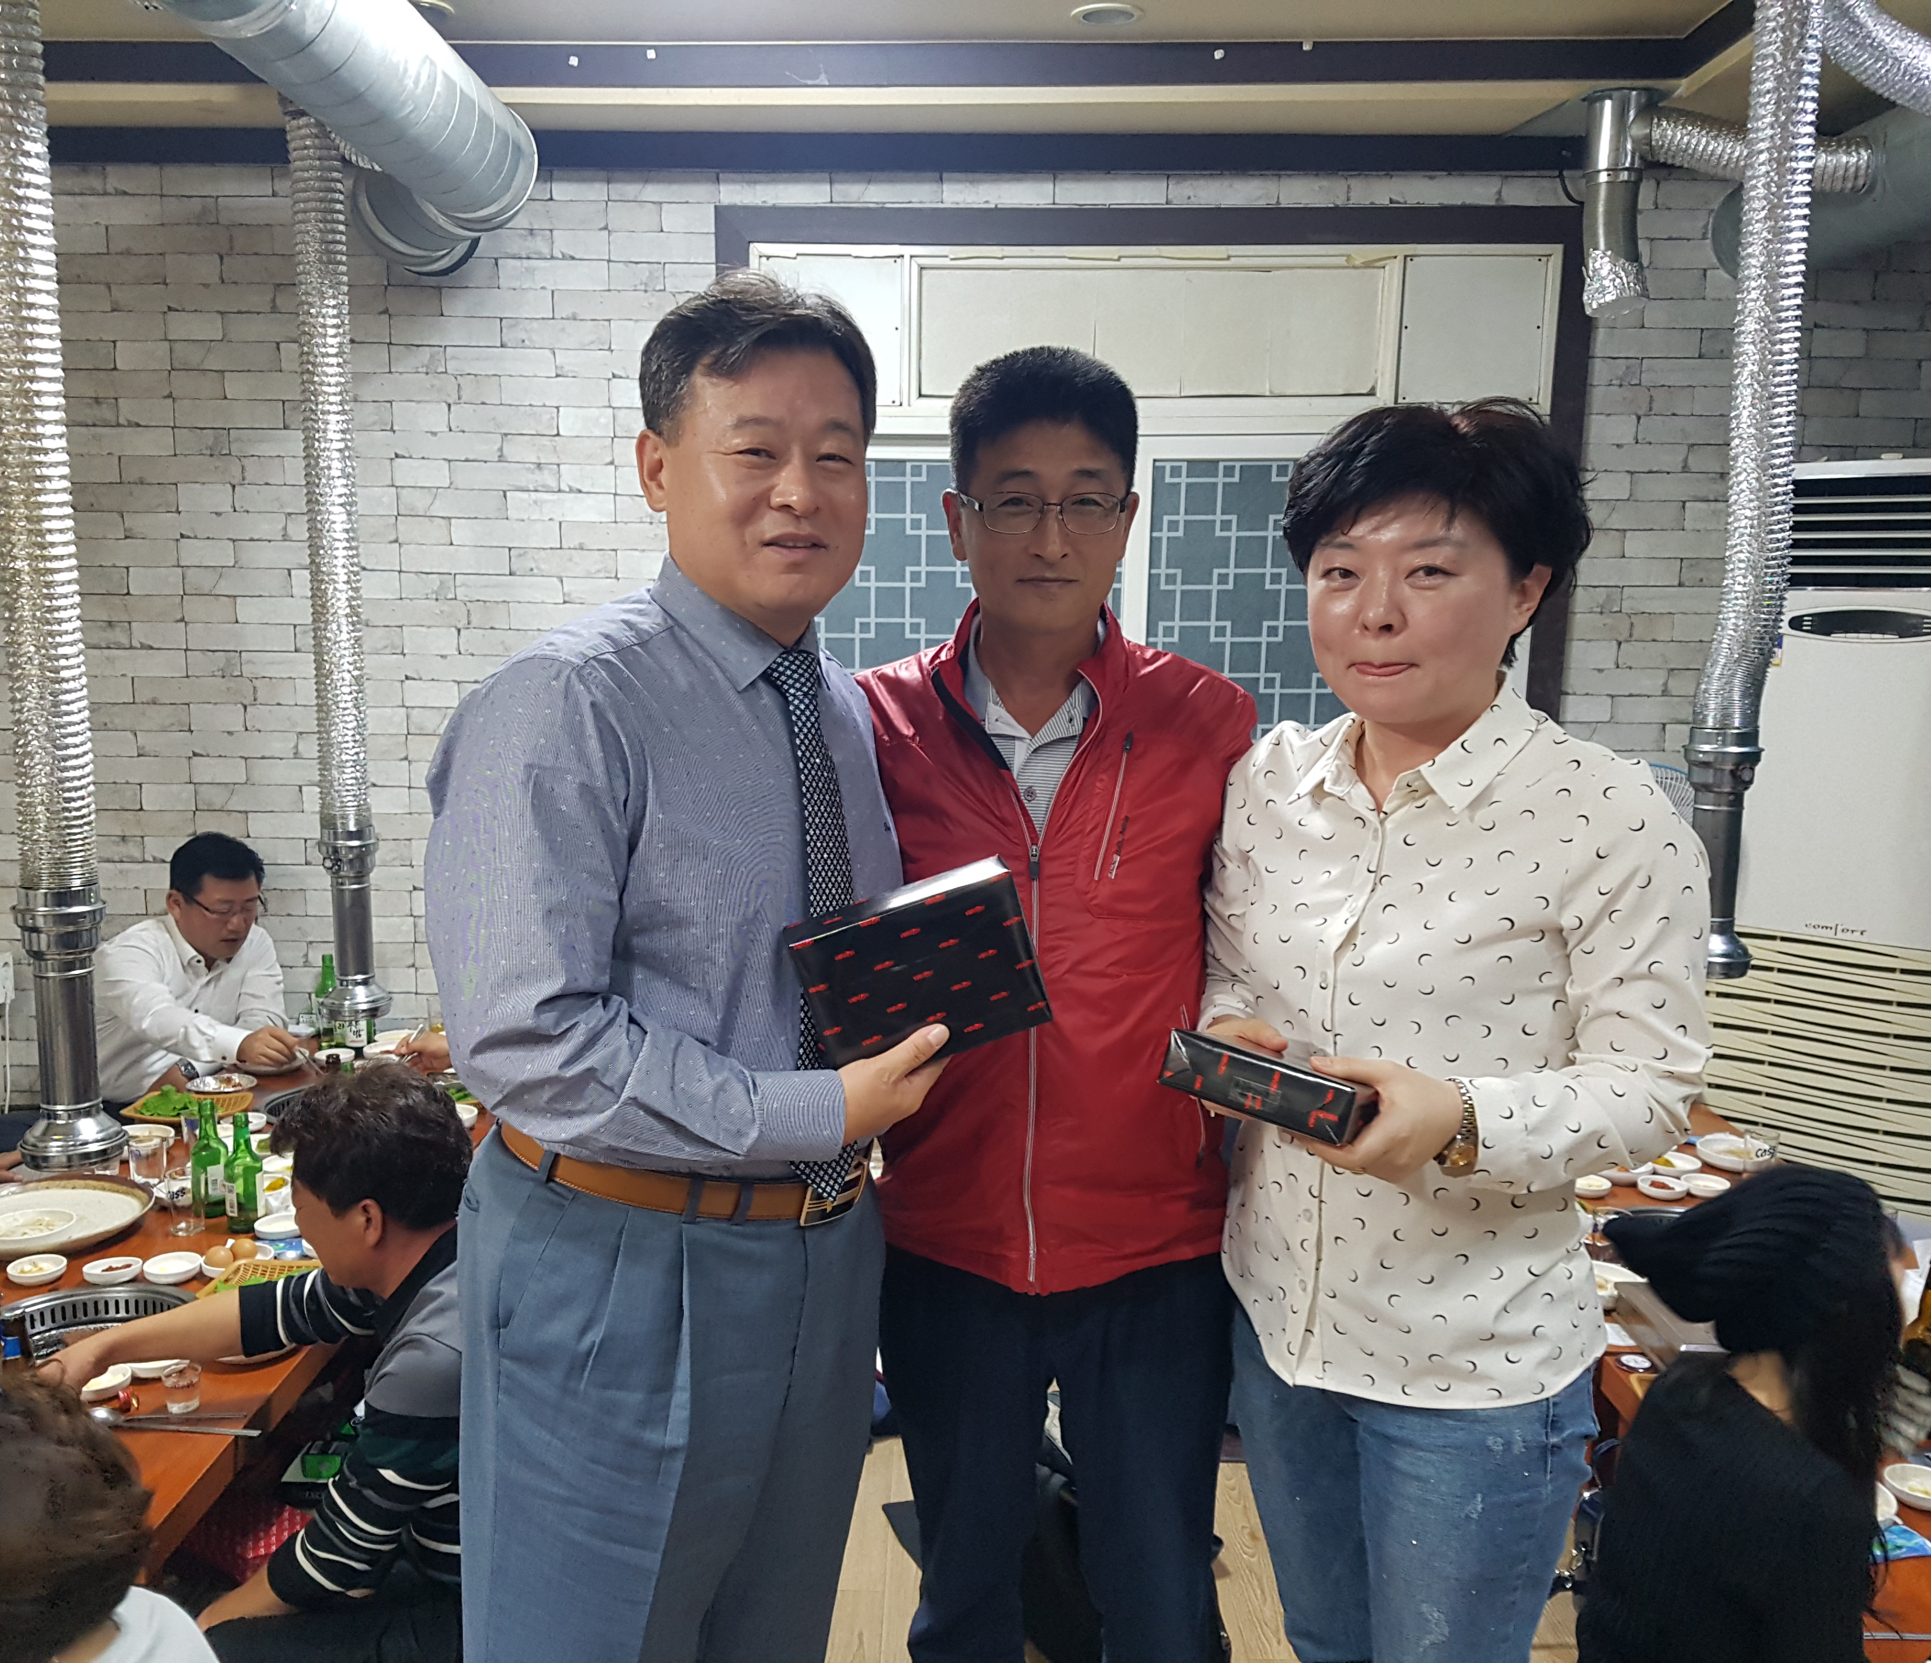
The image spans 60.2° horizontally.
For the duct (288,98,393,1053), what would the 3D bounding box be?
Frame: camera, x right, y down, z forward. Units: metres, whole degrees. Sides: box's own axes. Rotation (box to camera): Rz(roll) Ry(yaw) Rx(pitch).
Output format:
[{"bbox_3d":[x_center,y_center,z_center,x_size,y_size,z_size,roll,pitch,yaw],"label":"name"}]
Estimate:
[{"bbox_3d":[-1.293,-0.505,3.406,0.165,1.862,0.165,1,9,-2],"label":"duct"}]

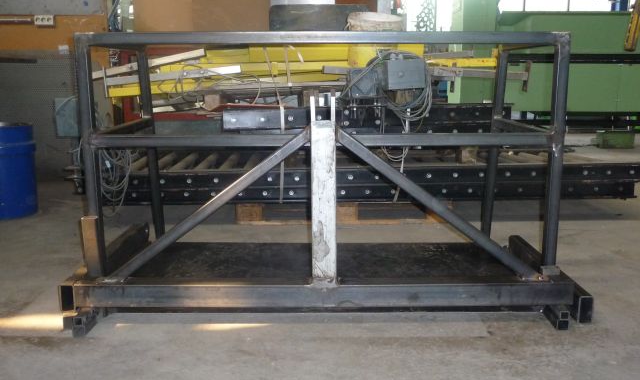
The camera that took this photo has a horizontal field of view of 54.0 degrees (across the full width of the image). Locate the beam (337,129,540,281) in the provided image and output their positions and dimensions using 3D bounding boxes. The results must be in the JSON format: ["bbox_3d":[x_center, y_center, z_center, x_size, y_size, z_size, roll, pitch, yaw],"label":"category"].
[{"bbox_3d":[0.412,0.065,2.217,0.910,0.040,0.037,36,9,-6],"label":"beam"}]

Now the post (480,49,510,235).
[{"bbox_3d":[0.828,-0.209,2.978,0.037,0.924,0.037,0,20,0],"label":"post"}]

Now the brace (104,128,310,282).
[{"bbox_3d":[-0.390,0.068,2.218,0.916,0.042,0.037,-36,9,6],"label":"brace"}]

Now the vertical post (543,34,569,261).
[{"bbox_3d":[0.826,-0.114,2.199,0.037,0.841,0.037,0,11,0],"label":"vertical post"}]

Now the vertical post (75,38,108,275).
[{"bbox_3d":[-0.804,-0.106,2.201,0.037,0.857,0.037,0,11,0],"label":"vertical post"}]

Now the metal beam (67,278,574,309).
[{"bbox_3d":[0.015,0.363,2.250,1.756,0.081,0.082,0,11,0],"label":"metal beam"}]

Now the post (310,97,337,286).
[{"bbox_3d":[0.014,0.004,2.182,0.083,0.649,0.082,0,11,0],"label":"post"}]

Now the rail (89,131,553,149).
[{"bbox_3d":[0.012,-0.171,2.188,1.598,0.037,0.037,0,11,0],"label":"rail"}]

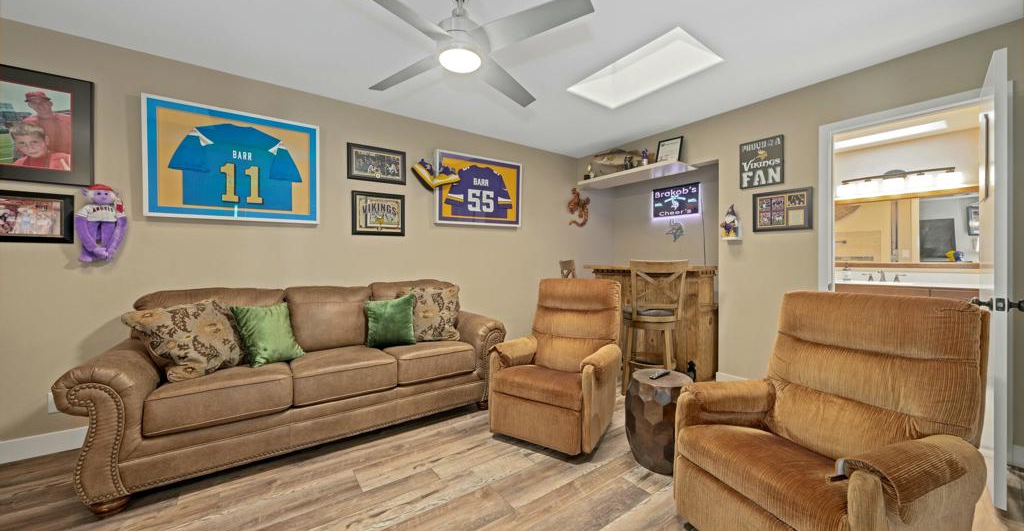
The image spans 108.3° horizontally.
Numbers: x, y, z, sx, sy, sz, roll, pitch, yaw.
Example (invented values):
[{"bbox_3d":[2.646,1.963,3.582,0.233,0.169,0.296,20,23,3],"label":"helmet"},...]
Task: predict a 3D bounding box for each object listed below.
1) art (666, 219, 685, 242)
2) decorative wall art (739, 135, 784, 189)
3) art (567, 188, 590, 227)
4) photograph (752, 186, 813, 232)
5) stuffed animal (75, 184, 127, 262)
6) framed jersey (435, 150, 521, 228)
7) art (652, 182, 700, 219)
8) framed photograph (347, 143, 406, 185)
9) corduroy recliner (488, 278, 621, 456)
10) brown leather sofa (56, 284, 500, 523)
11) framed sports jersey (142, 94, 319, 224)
[{"bbox_3d":[1.972,-0.415,4.483,0.020,0.280,0.230,-1,0,-37],"label":"art"},{"bbox_3d":[2.078,-0.848,3.074,0.022,0.392,0.319,-1,0,-37],"label":"decorative wall art"},{"bbox_3d":[0.873,-0.744,4.750,0.410,0.490,0.070,-1,0,-37],"label":"art"},{"bbox_3d":[2.164,-0.434,2.963,0.025,0.316,0.402,-1,0,-37],"label":"photograph"},{"bbox_3d":[-2.437,-0.249,2.199,0.215,0.460,0.140,-1,0,-37],"label":"stuffed animal"},{"bbox_3d":[-0.314,-0.766,3.863,1.020,0.700,0.050,-1,0,-37],"label":"framed jersey"},{"bbox_3d":[1.975,-0.765,4.460,0.030,0.360,0.590,-1,0,-37],"label":"art"},{"bbox_3d":[-1.171,-0.881,3.235,0.500,0.300,0.025,-1,0,-37],"label":"framed photograph"},{"bbox_3d":[0.332,0.603,2.572,0.680,0.960,0.860,0,0,27],"label":"corduroy recliner"},{"bbox_3d":[-1.236,0.602,2.545,2.250,0.960,0.950,-1,0,-37],"label":"brown leather sofa"},{"bbox_3d":[-1.928,-0.702,2.634,1.000,0.775,0.055,-1,0,-37],"label":"framed sports jersey"}]

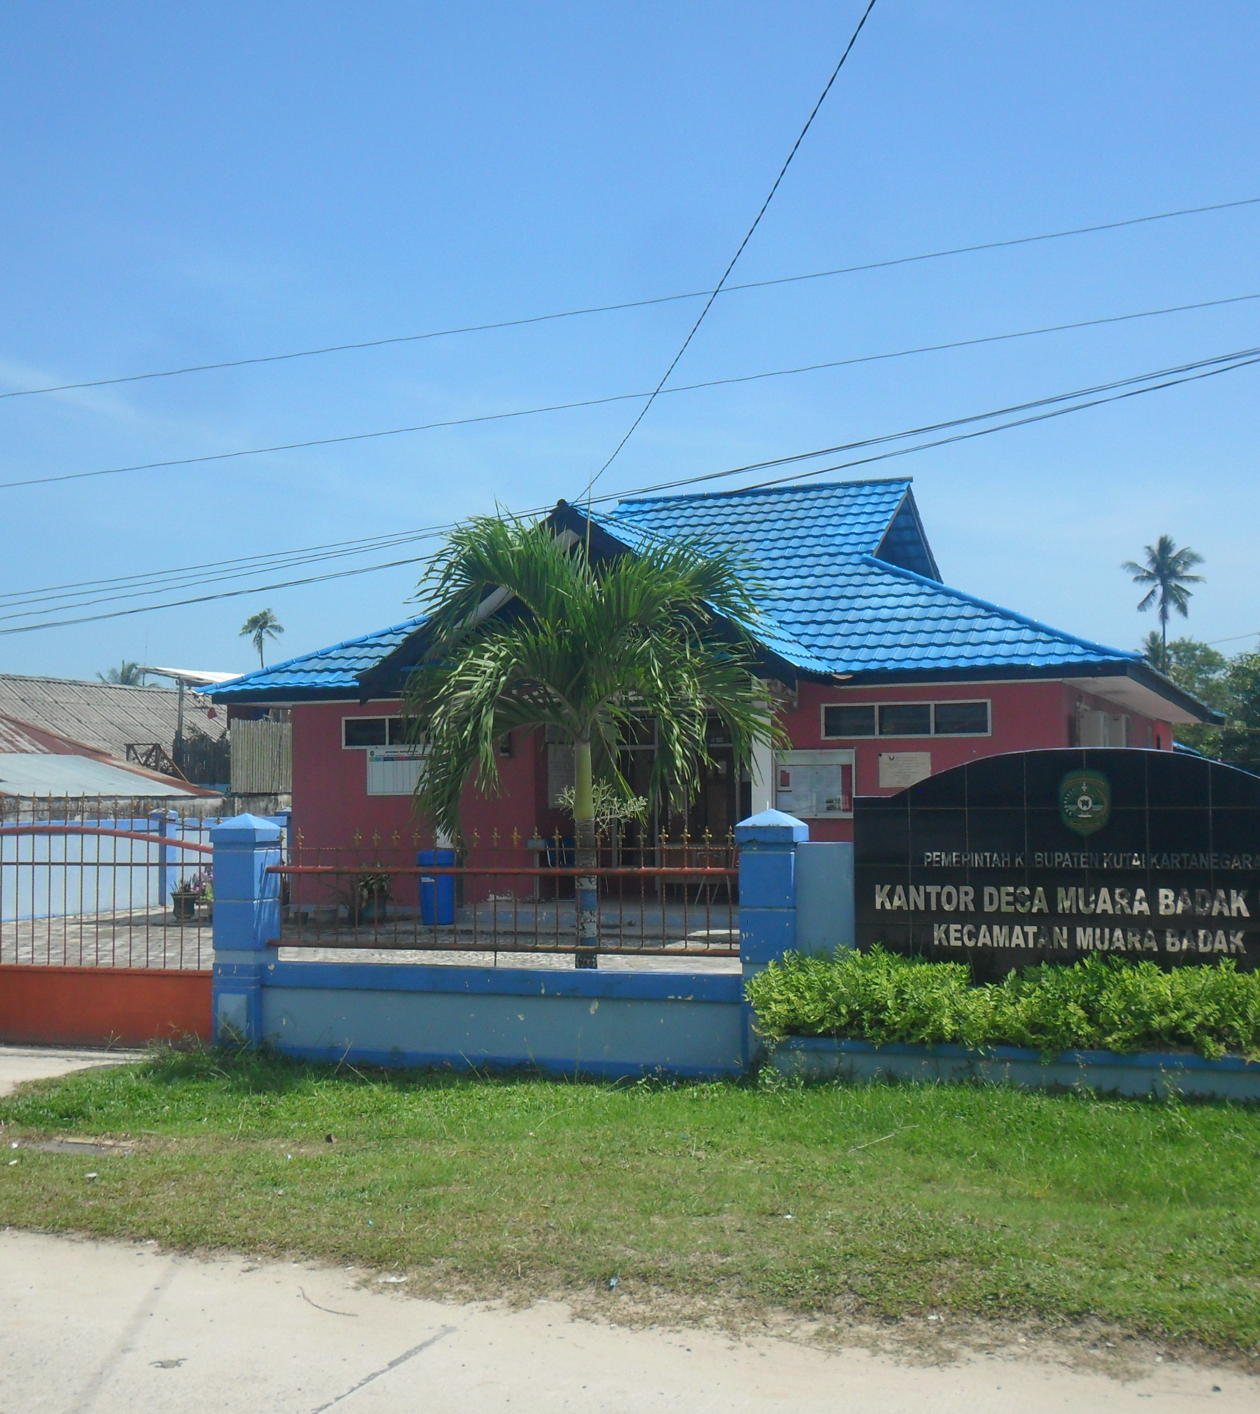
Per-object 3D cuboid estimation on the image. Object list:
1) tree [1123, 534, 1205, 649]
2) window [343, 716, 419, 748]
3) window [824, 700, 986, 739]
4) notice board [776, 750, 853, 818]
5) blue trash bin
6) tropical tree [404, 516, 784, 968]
[{"bbox_3d":[39.934,-3.004,129.575,6.100,19.830,6.100,-1,-3,17],"label":"tree"},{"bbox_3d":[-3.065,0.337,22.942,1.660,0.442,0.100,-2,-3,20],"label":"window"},{"bbox_3d":[3.249,0.155,20.584,2.025,0.438,0.100,-2,-3,20],"label":"window"},{"bbox_3d":[2.202,0.933,20.914,0.972,0.824,0.090,-2,-3,20],"label":"notice board"},{"bbox_3d":[-2.270,2.188,21.298,0.480,0.930,0.500,-2,-3,20],"label":"blue trash bin"},{"bbox_3d":[-0.266,0.420,12.224,2.600,3.535,2.600,-1,-2,-1],"label":"tropical tree"}]

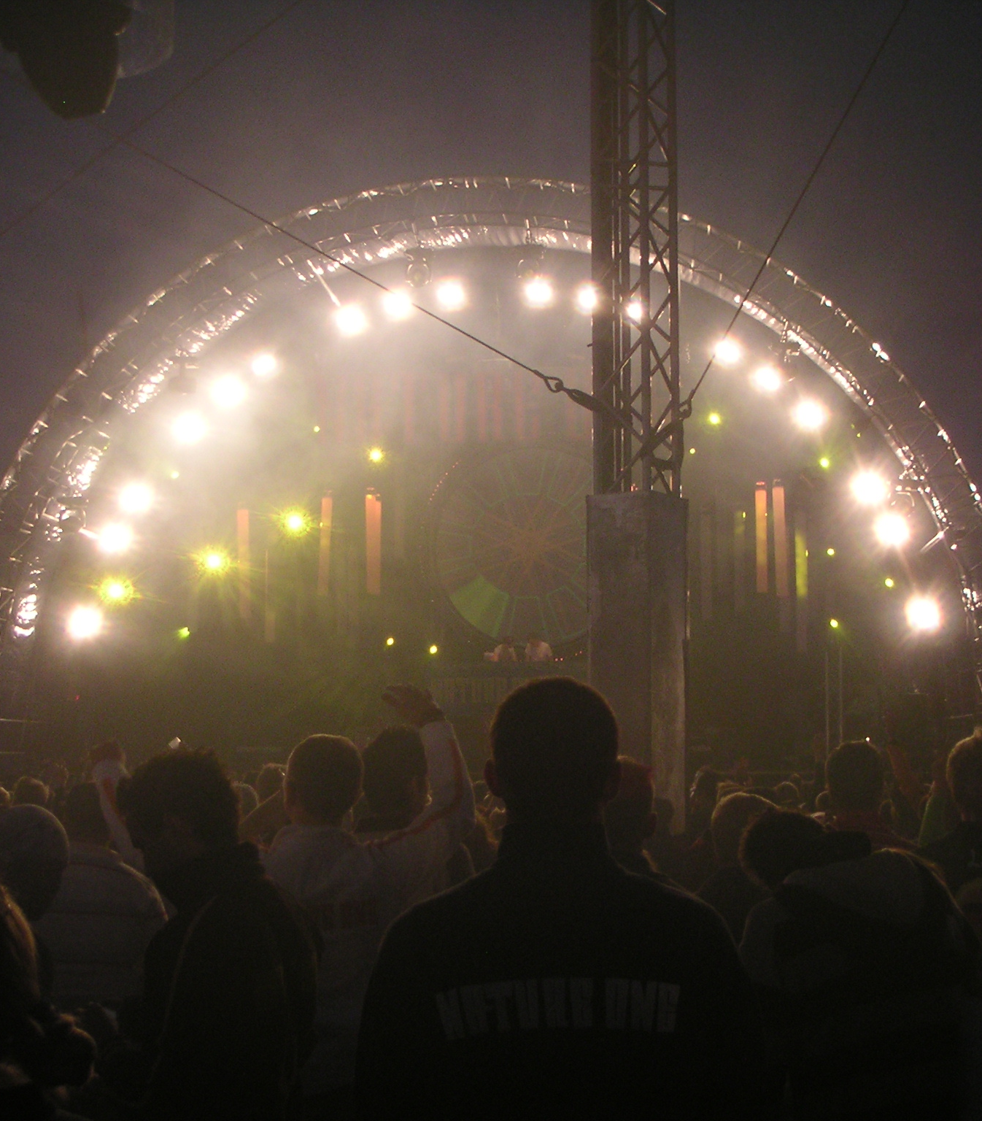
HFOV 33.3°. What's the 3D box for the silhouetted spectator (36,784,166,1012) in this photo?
[{"bbox_3d":[-1.430,1.660,5.760,0.580,1.740,0.380,-1,-7,5],"label":"silhouetted spectator"}]

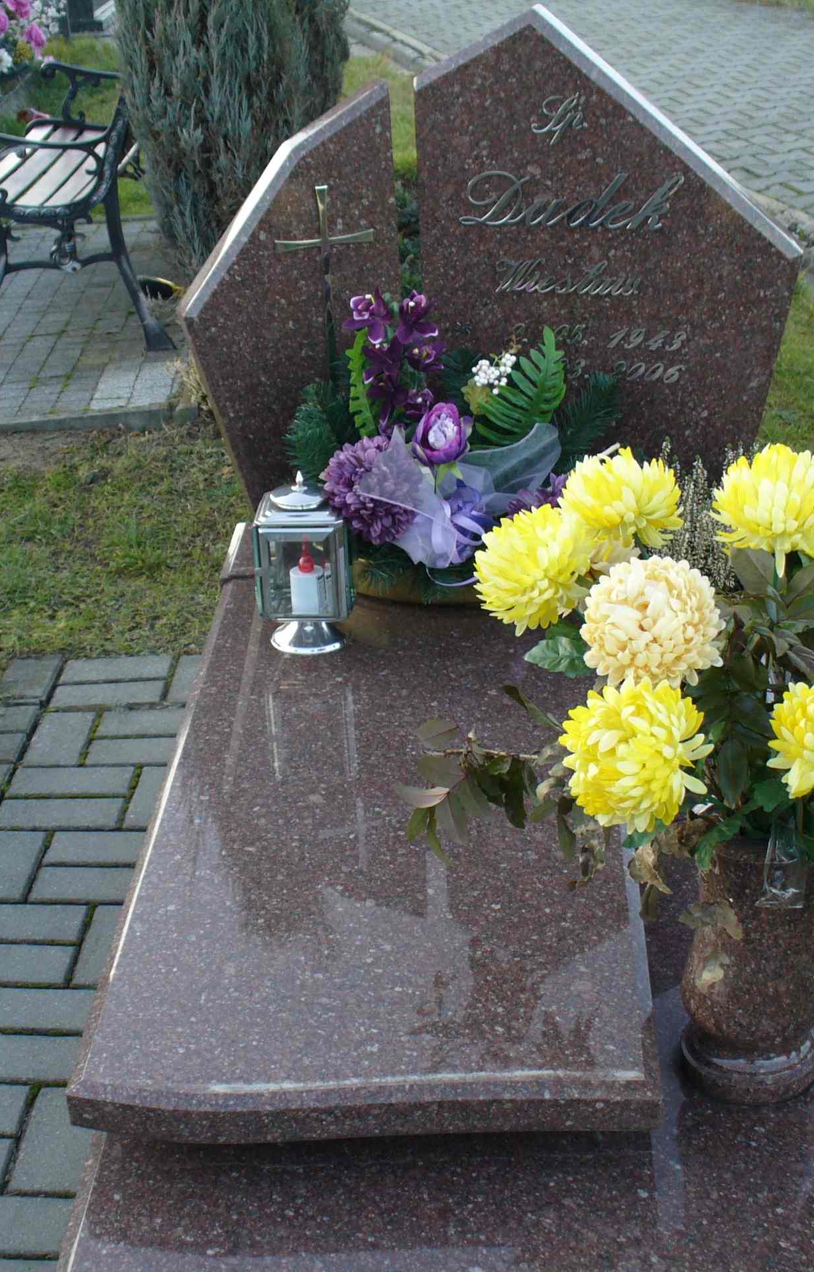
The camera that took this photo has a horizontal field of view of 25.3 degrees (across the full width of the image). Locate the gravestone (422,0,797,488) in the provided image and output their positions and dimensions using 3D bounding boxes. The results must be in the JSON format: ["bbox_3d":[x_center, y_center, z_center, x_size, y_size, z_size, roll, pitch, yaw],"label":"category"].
[{"bbox_3d":[0.332,-0.570,3.027,0.625,0.925,0.080,0,26,3],"label":"gravestone"}]

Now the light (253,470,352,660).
[{"bbox_3d":[-0.166,-0.127,2.912,0.155,0.292,0.155,0,26,3],"label":"light"}]

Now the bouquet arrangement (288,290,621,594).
[{"bbox_3d":[0.077,-0.294,2.938,0.530,0.540,0.320,0,26,3],"label":"bouquet arrangement"}]

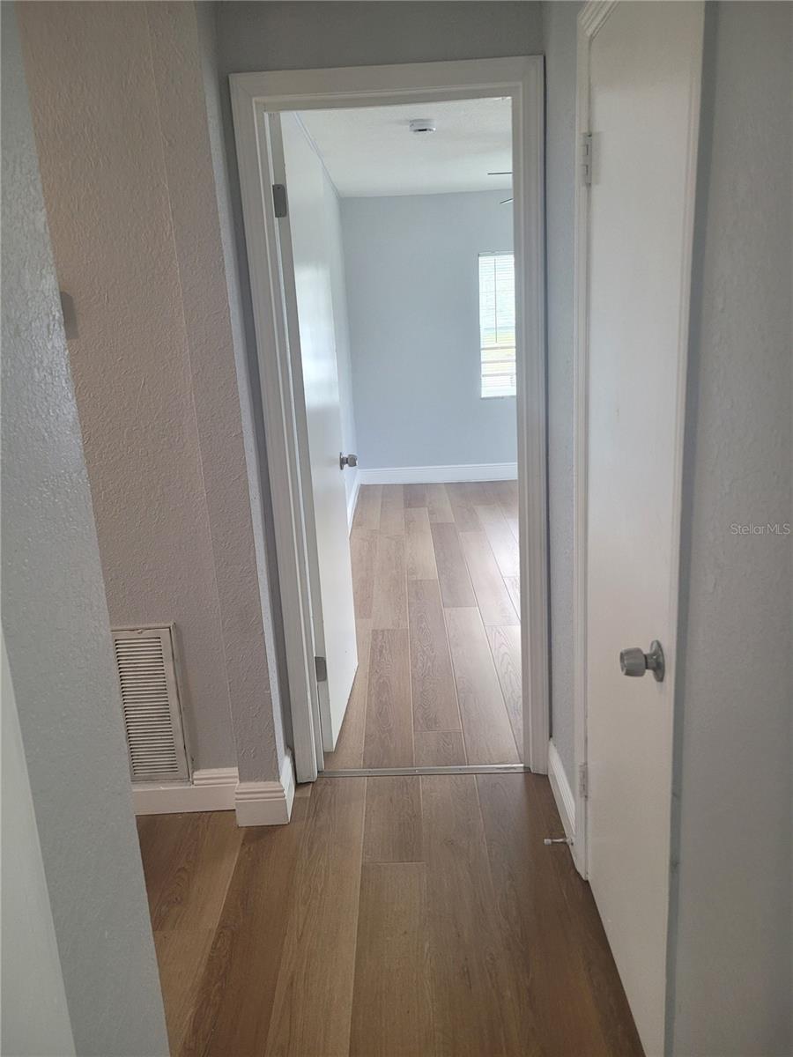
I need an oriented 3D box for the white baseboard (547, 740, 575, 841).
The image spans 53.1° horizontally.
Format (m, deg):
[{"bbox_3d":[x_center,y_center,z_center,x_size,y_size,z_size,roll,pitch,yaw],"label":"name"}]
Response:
[{"bbox_3d":[0.499,0.789,2.373,0.018,0.147,0.410,-3,15,1],"label":"white baseboard"}]

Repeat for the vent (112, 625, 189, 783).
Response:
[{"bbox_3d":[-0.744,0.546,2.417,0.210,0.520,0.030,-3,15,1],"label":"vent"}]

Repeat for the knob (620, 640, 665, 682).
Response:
[{"bbox_3d":[0.414,0.224,1.351,0.065,0.067,0.067,-3,15,1],"label":"knob"}]

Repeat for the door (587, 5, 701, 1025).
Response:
[{"bbox_3d":[0.464,0.047,1.550,0.040,2.000,0.600,-3,15,1],"label":"door"}]

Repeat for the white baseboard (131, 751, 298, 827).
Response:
[{"bbox_3d":[-0.578,0.815,2.497,0.500,0.154,0.200,-3,15,1],"label":"white baseboard"}]

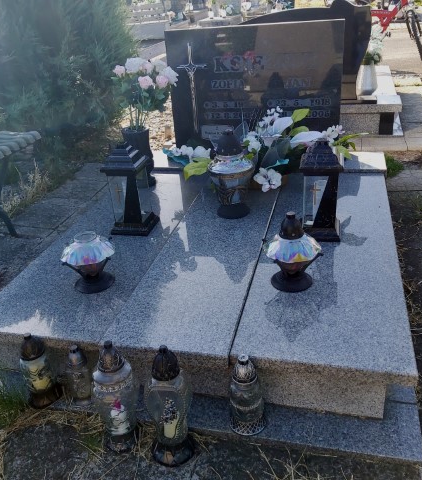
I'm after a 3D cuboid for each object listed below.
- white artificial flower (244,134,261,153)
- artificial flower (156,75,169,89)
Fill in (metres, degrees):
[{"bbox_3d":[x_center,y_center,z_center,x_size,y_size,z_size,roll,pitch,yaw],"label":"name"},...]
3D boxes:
[{"bbox_3d":[0.213,-0.496,2.471,0.090,0.110,0.080,-3,29,5],"label":"white artificial flower"},{"bbox_3d":[-0.249,-0.814,2.469,0.073,0.070,0.073,-8,28,-3],"label":"artificial flower"}]

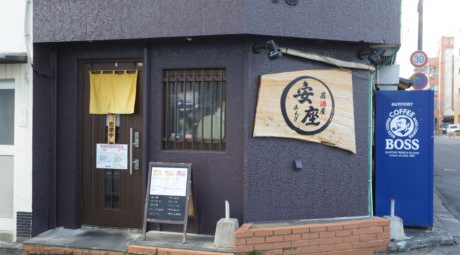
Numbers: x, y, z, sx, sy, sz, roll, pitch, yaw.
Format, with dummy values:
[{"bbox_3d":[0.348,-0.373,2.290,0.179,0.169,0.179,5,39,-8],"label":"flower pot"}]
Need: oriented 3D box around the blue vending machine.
[{"bbox_3d":[2.405,0.420,7.067,0.725,1.820,1.050,0,1,12],"label":"blue vending machine"}]

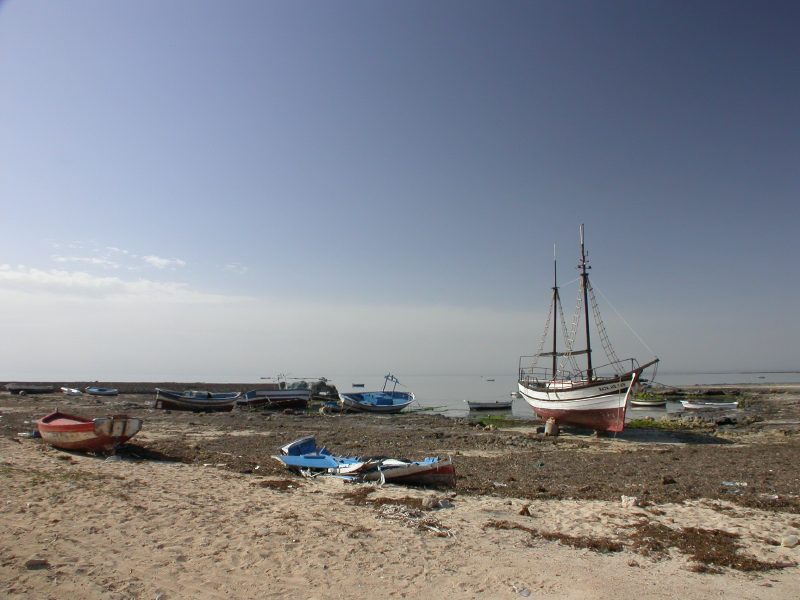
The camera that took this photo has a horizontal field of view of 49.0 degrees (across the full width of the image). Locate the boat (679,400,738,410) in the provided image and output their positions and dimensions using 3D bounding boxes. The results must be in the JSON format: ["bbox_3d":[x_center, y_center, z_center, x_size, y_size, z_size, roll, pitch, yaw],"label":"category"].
[{"bbox_3d":[25.323,8.623,72.009,4.800,0.850,1.500,0,-5,0],"label":"boat"}]

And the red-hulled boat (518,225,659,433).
[{"bbox_3d":[9.639,1.259,43.949,3.300,10.300,10.500,1,-5,-20],"label":"red-hulled boat"}]

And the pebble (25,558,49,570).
[{"bbox_3d":[-3.231,2.362,7.827,0.220,0.090,0.150,0,-5,0],"label":"pebble"}]

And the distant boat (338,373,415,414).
[{"bbox_3d":[-1.692,6.835,64.652,5.700,2.600,1.900,2,13,-21],"label":"distant boat"}]

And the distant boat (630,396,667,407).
[{"bbox_3d":[22.897,9.536,80.965,3.400,0.650,1.300,0,-5,0],"label":"distant boat"}]

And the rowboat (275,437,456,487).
[{"bbox_3d":[-0.646,3.012,16.301,3.500,0.760,1.400,-3,-5,25],"label":"rowboat"}]

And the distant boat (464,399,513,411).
[{"bbox_3d":[7.601,8.986,74.297,4.000,0.850,1.400,0,-5,0],"label":"distant boat"}]

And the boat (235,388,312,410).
[{"bbox_3d":[-10.161,8.183,71.065,5.900,1.600,2.000,-1,-5,6],"label":"boat"}]

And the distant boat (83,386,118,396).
[{"bbox_3d":[-39.684,12.209,116.405,4.500,1.100,1.600,0,3,0],"label":"distant boat"}]

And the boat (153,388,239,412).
[{"bbox_3d":[-15.472,7.707,66.593,6.300,1.650,2.000,-1,-5,3],"label":"boat"}]

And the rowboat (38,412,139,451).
[{"bbox_3d":[-9.125,3.834,25.570,1.550,1.100,4.000,4,-7,-41],"label":"rowboat"}]

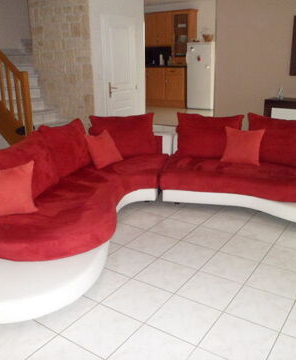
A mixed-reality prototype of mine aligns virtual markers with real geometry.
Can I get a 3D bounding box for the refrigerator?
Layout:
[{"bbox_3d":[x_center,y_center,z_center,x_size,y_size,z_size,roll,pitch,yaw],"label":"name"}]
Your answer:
[{"bbox_3d":[1.293,-2.356,8.136,0.590,1.420,0.600,11,21,33],"label":"refrigerator"}]

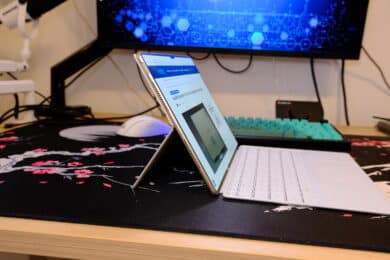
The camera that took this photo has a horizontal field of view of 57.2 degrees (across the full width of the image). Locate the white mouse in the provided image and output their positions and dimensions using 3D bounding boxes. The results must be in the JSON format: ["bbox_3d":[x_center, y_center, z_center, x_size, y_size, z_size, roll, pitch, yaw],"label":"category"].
[{"bbox_3d":[-0.111,-0.011,0.803,0.124,0.040,0.065,-6,14,-37],"label":"white mouse"}]

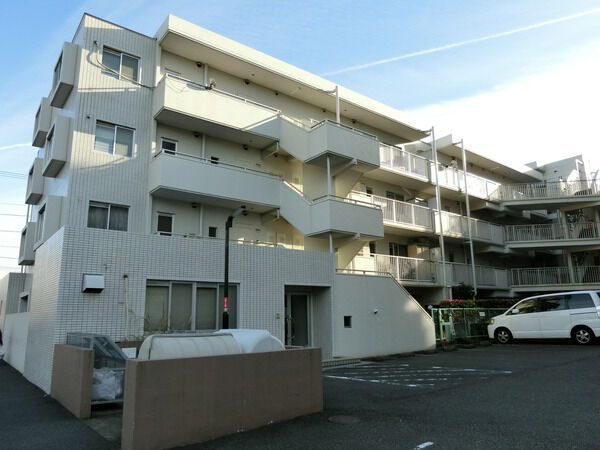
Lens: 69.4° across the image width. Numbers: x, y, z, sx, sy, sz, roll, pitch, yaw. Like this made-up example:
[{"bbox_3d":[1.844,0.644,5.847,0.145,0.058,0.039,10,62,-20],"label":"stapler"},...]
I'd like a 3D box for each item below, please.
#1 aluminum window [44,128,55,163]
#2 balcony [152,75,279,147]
[{"bbox_3d":[-8.725,-2.695,15.234,0.103,1.249,1.558,8,-15,-37],"label":"aluminum window"},{"bbox_3d":[-2.944,-4.040,15.979,4.570,1.230,1.290,9,-15,-37],"label":"balcony"}]

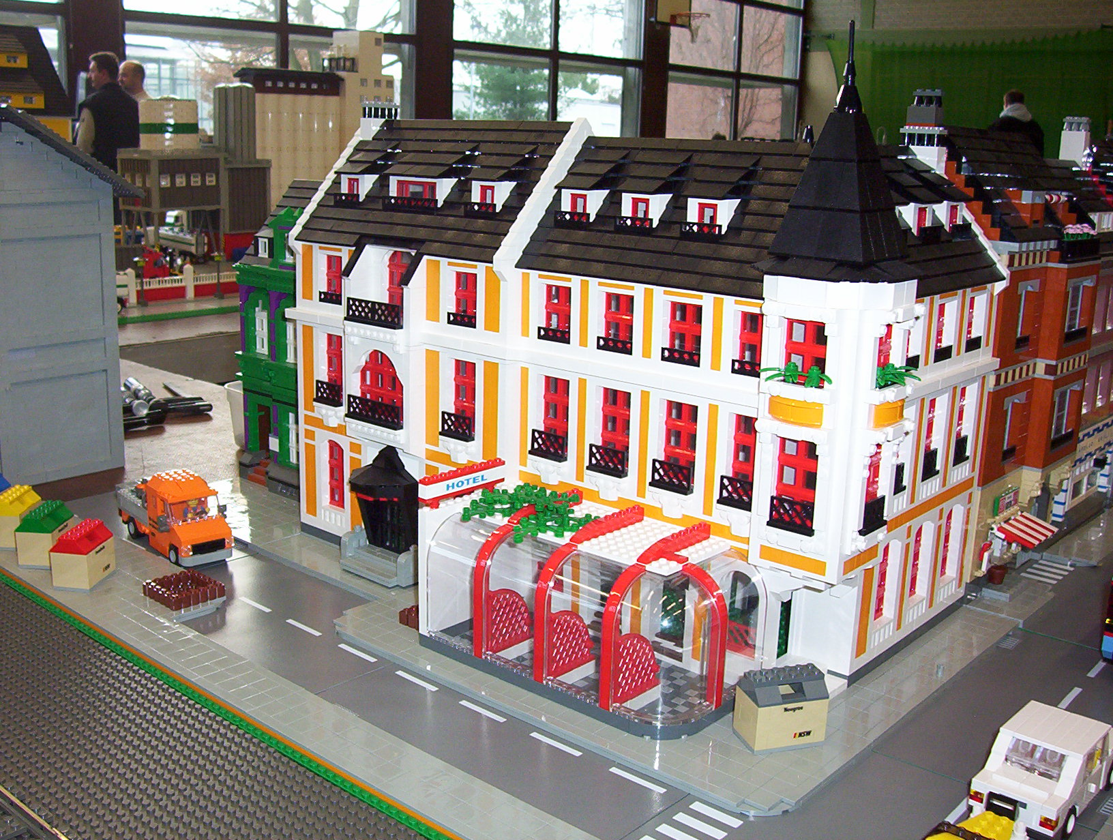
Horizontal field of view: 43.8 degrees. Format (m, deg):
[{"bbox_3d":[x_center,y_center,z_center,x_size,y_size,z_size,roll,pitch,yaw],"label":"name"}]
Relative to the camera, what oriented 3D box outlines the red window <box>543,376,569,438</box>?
[{"bbox_3d":[0.005,-0.002,1.021,0.032,0.057,0.008,13,18,39],"label":"red window"}]

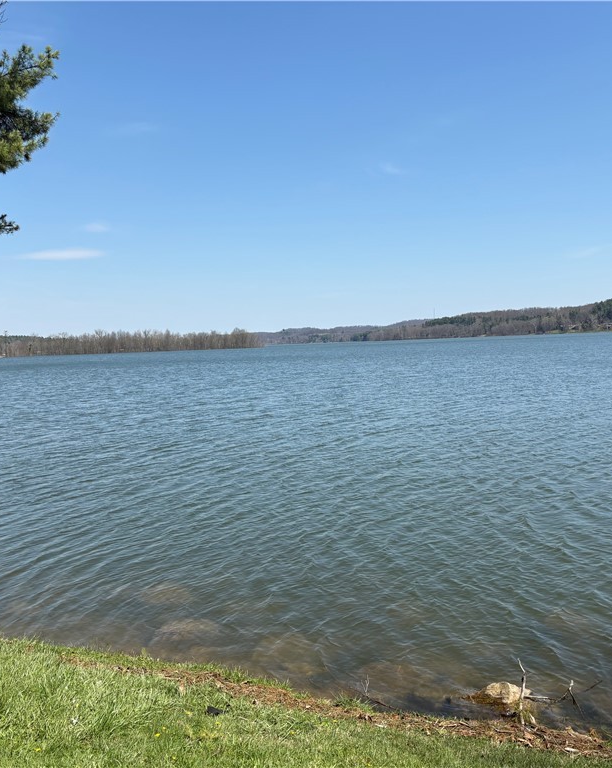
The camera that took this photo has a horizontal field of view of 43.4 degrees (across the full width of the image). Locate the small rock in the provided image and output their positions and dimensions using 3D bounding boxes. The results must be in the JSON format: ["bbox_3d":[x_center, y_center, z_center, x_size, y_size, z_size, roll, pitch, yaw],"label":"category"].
[{"bbox_3d":[1.170,1.939,4.750,0.400,0.150,0.280,-2,3,6],"label":"small rock"}]

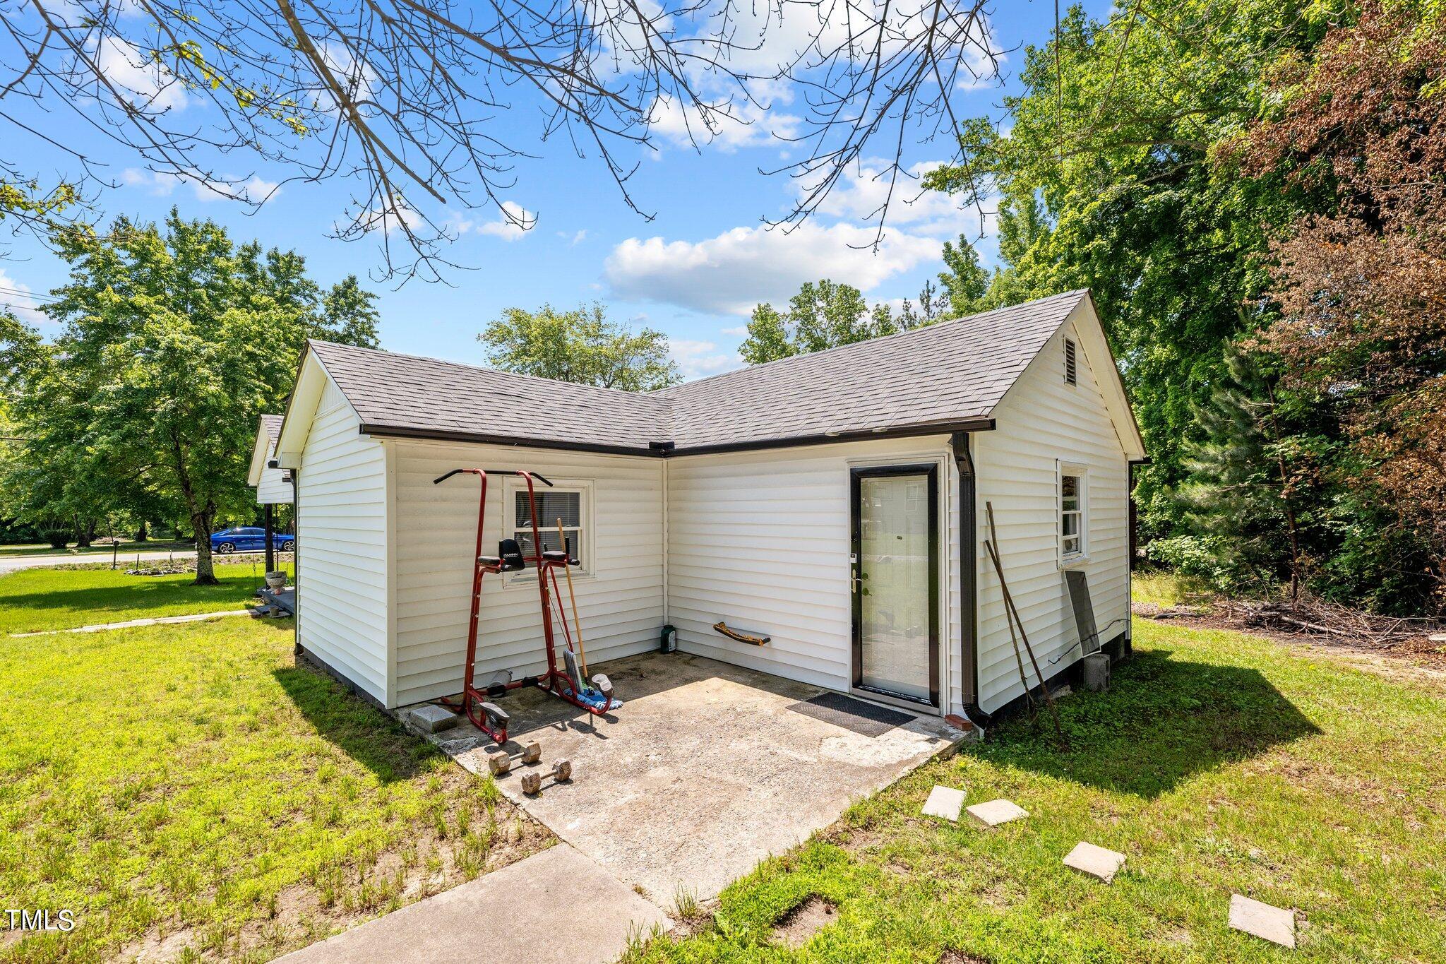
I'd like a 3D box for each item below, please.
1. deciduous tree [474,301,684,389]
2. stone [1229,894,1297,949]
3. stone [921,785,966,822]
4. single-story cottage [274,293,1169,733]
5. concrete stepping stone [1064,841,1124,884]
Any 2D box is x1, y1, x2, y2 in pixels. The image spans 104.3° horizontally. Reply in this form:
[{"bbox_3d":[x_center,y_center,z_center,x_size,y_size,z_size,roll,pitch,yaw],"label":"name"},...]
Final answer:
[{"bbox_3d":[-6.661,-2.503,26.000,9.500,11.500,9.500,0,-2,0],"label":"deciduous tree"},{"bbox_3d":[2.428,1.990,2.529,0.210,0.045,0.300,-2,-2,42],"label":"stone"},{"bbox_3d":[1.406,2.046,3.549,0.200,0.045,0.380,-1,-2,30],"label":"stone"},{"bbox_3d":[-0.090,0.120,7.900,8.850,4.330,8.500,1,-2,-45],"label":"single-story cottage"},{"bbox_3d":[1.962,2.014,2.963,0.300,0.045,0.210,1,-2,-44],"label":"concrete stepping stone"}]

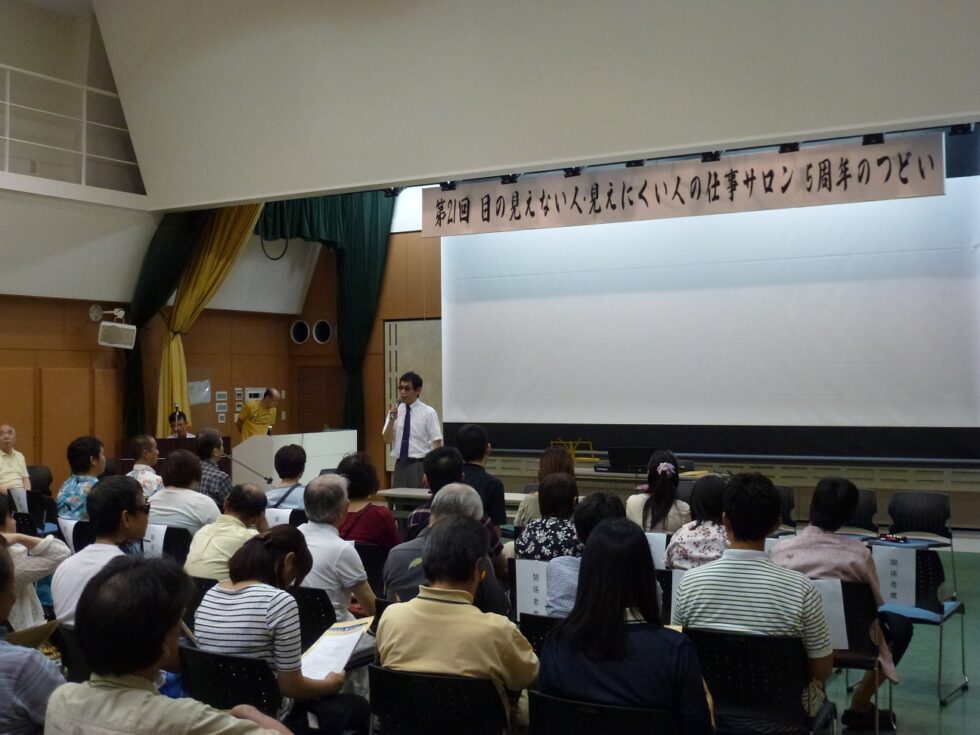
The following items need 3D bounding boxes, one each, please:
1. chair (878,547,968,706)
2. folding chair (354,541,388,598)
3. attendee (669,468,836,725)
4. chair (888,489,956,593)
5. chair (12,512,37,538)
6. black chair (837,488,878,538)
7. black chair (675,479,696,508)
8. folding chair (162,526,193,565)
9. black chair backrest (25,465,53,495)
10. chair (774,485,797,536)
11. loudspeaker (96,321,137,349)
[{"bbox_3d":[2.201,1.306,6.125,0.500,0.785,0.500,-1,-1,36],"label":"chair"},{"bbox_3d":[-0.619,1.342,6.428,0.500,0.785,0.500,-1,-1,30],"label":"folding chair"},{"bbox_3d":[1.008,1.002,4.115,0.530,1.270,0.760,-1,-1,28],"label":"attendee"},{"bbox_3d":[3.080,1.303,8.469,0.490,0.785,0.530,-1,-1,37],"label":"chair"},{"bbox_3d":[-2.959,1.351,7.919,0.470,0.770,0.540,-1,-1,42],"label":"chair"},{"bbox_3d":[2.555,1.309,8.575,0.470,0.770,0.540,-1,-1,35],"label":"black chair"},{"bbox_3d":[1.513,1.334,9.503,0.470,0.770,0.540,-1,-1,35],"label":"black chair"},{"bbox_3d":[-1.745,1.324,6.976,0.470,0.770,0.540,-1,-1,34],"label":"folding chair"},{"bbox_3d":[-4.866,1.239,12.400,0.130,0.370,0.450,-1,-1,42],"label":"black chair backrest"},{"bbox_3d":[2.037,1.320,8.958,0.470,0.770,0.540,-1,-1,35],"label":"chair"},{"bbox_3d":[-4.011,-0.358,12.468,0.375,0.255,0.230,8,6,-23],"label":"loudspeaker"}]

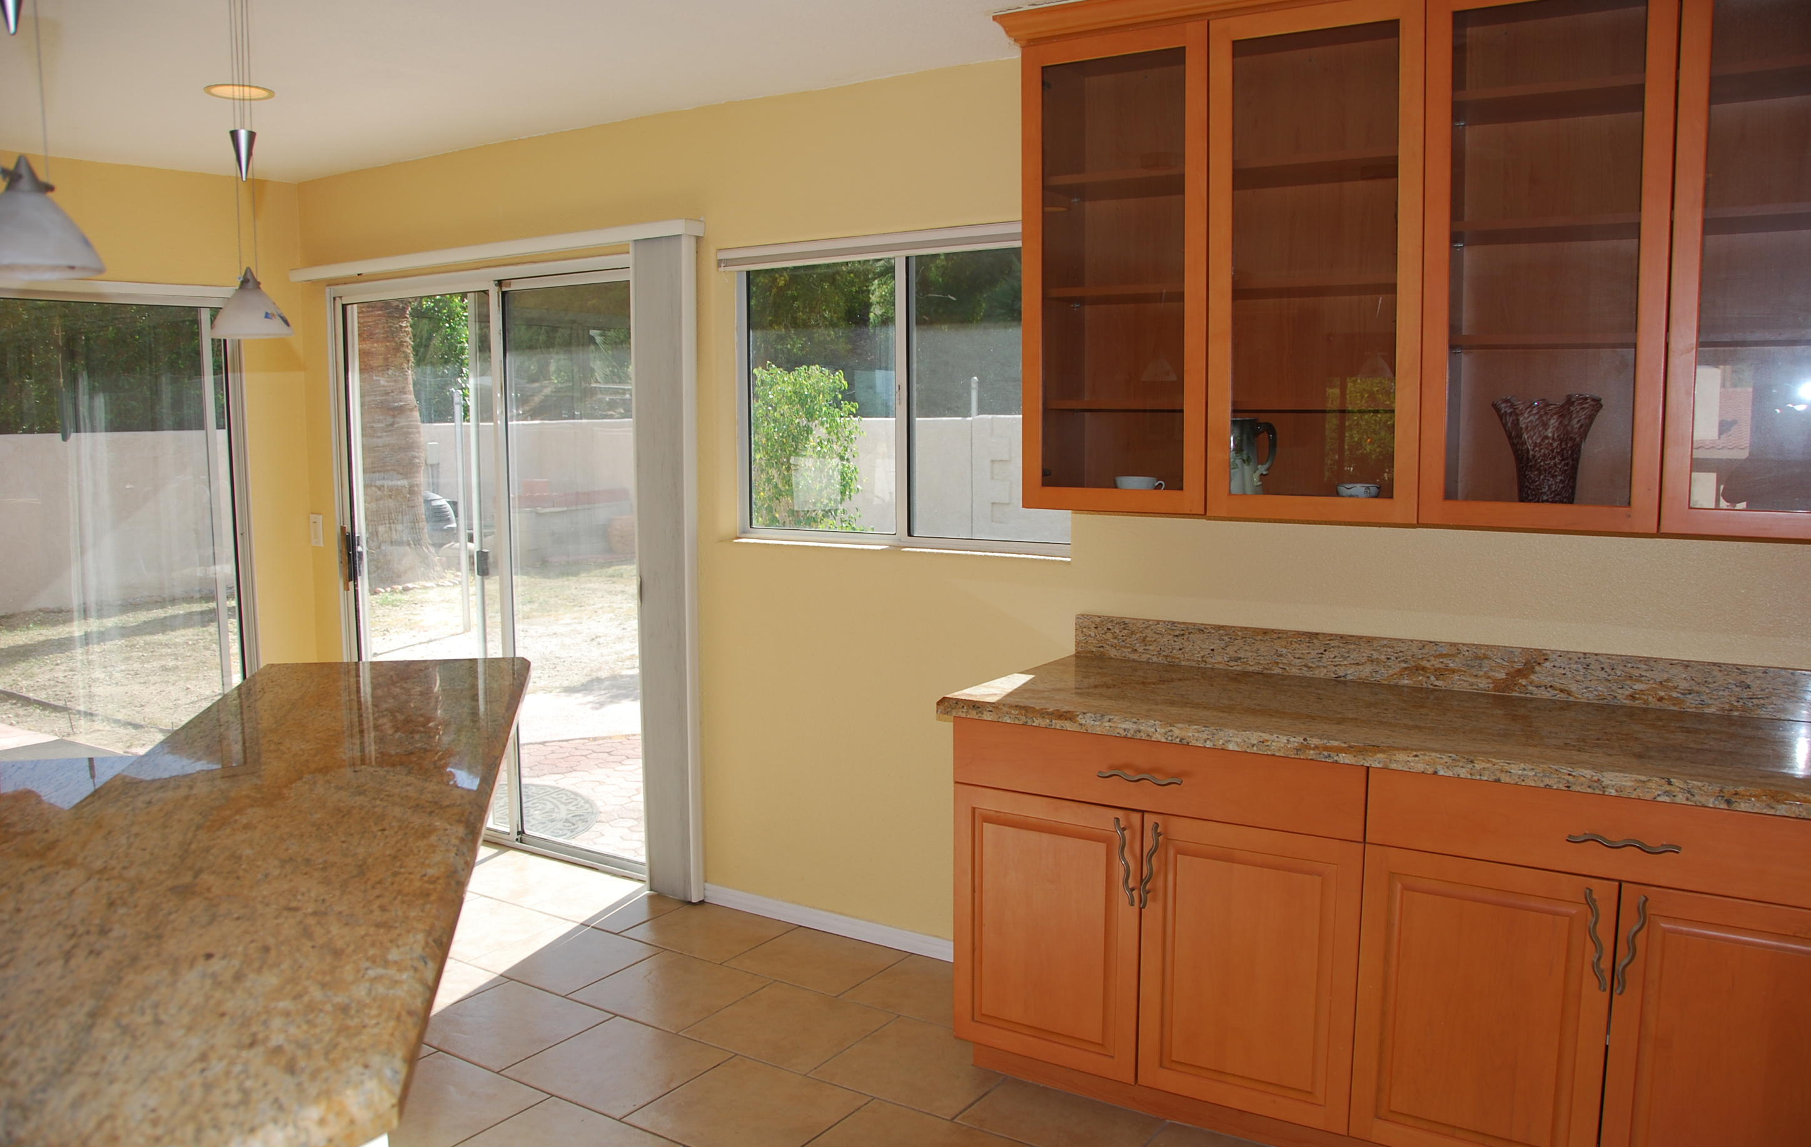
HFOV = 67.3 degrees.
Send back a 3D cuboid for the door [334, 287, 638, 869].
[{"bbox_3d":[-1.446,-0.023,4.835,1.699,2.023,0.120,4,6,33],"label":"door"}]

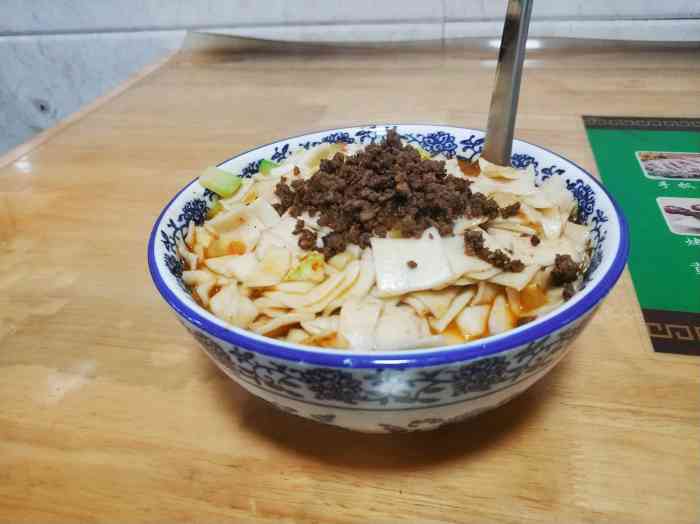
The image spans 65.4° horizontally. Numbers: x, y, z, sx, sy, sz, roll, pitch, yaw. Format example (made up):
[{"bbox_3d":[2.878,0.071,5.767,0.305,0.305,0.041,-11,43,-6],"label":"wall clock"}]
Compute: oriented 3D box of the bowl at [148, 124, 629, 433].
[{"bbox_3d":[0.017,0.011,0.273,0.205,0.088,0.205,-4,34,0],"label":"bowl"}]

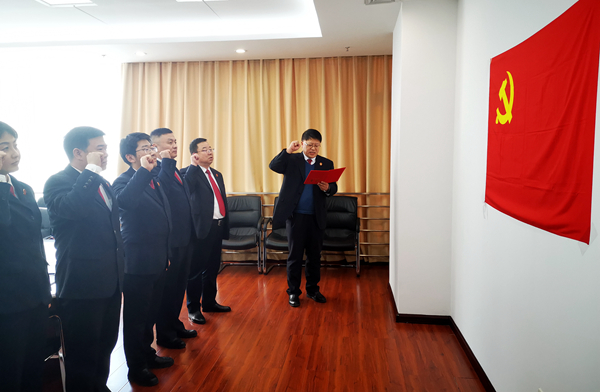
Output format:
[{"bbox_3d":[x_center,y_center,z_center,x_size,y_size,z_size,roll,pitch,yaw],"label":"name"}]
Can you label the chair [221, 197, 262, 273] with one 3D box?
[{"bbox_3d":[-0.758,0.504,6.330,0.568,0.960,0.600,0,5,2],"label":"chair"}]

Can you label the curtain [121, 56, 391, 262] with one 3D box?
[{"bbox_3d":[-0.615,-0.493,6.675,3.856,2.844,0.150,0,5,7],"label":"curtain"}]

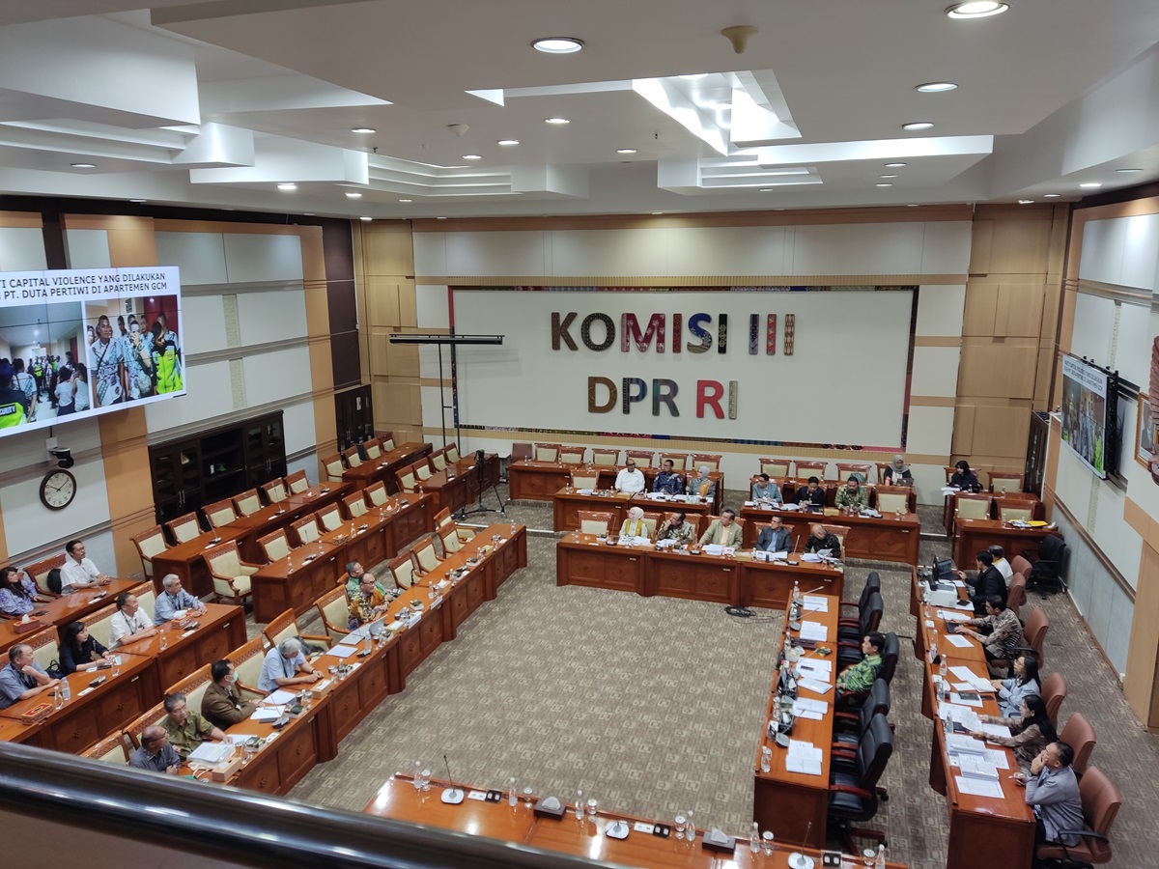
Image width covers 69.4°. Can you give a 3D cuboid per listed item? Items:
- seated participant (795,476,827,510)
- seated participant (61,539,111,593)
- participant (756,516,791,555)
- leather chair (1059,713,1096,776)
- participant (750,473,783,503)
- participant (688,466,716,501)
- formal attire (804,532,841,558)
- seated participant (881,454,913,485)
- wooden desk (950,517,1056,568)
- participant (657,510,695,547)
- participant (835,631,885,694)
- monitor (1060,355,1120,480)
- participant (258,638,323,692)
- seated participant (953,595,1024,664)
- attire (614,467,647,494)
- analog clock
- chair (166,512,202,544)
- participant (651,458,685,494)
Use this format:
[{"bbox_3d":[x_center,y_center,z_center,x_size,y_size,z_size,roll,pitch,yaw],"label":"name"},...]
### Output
[{"bbox_3d":[4.261,1.414,15.384,0.580,1.220,0.780,3,13,18],"label":"seated participant"},{"bbox_3d":[-6.833,2.127,11.870,0.820,1.300,0.560,2,13,11],"label":"seated participant"},{"bbox_3d":[3.076,1.956,13.427,0.540,1.270,0.780,3,13,18],"label":"participant"},{"bbox_3d":[4.481,3.234,8.044,0.650,1.050,0.600,3,13,18],"label":"leather chair"},{"bbox_3d":[3.484,1.374,15.610,0.560,1.220,0.750,3,13,18],"label":"participant"},{"bbox_3d":[2.372,1.270,16.364,0.530,1.270,0.700,4,13,23],"label":"participant"},{"bbox_3d":[3.832,1.845,13.256,0.550,0.580,0.580,3,13,18],"label":"formal attire"},{"bbox_3d":[6.323,1.033,16.641,0.530,1.250,0.700,3,13,18],"label":"seated participant"},{"bbox_3d":[7.261,1.930,14.190,1.580,0.760,0.650,3,13,18],"label":"wooden desk"},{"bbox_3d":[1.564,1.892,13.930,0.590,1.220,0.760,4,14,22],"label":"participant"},{"bbox_3d":[3.136,2.849,9.601,0.710,1.270,0.530,3,13,16],"label":"participant"},{"bbox_3d":[7.287,-0.321,11.989,0.150,1.370,2.430,-2,11,18],"label":"monitor"},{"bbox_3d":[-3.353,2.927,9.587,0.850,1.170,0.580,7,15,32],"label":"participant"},{"bbox_3d":[5.039,2.618,10.392,0.820,1.240,0.560,3,13,18],"label":"seated participant"},{"bbox_3d":[1.035,1.005,16.867,0.580,0.660,0.430,2,13,13],"label":"attire"},{"bbox_3d":[-7.439,0.793,11.943,0.060,0.580,0.580,3,13,17],"label":"analog clock"},{"bbox_3d":[-6.558,1.951,14.399,0.670,1.030,0.680,3,13,18],"label":"chair"},{"bbox_3d":[1.731,1.218,16.184,0.580,1.320,0.780,3,13,18],"label":"participant"}]

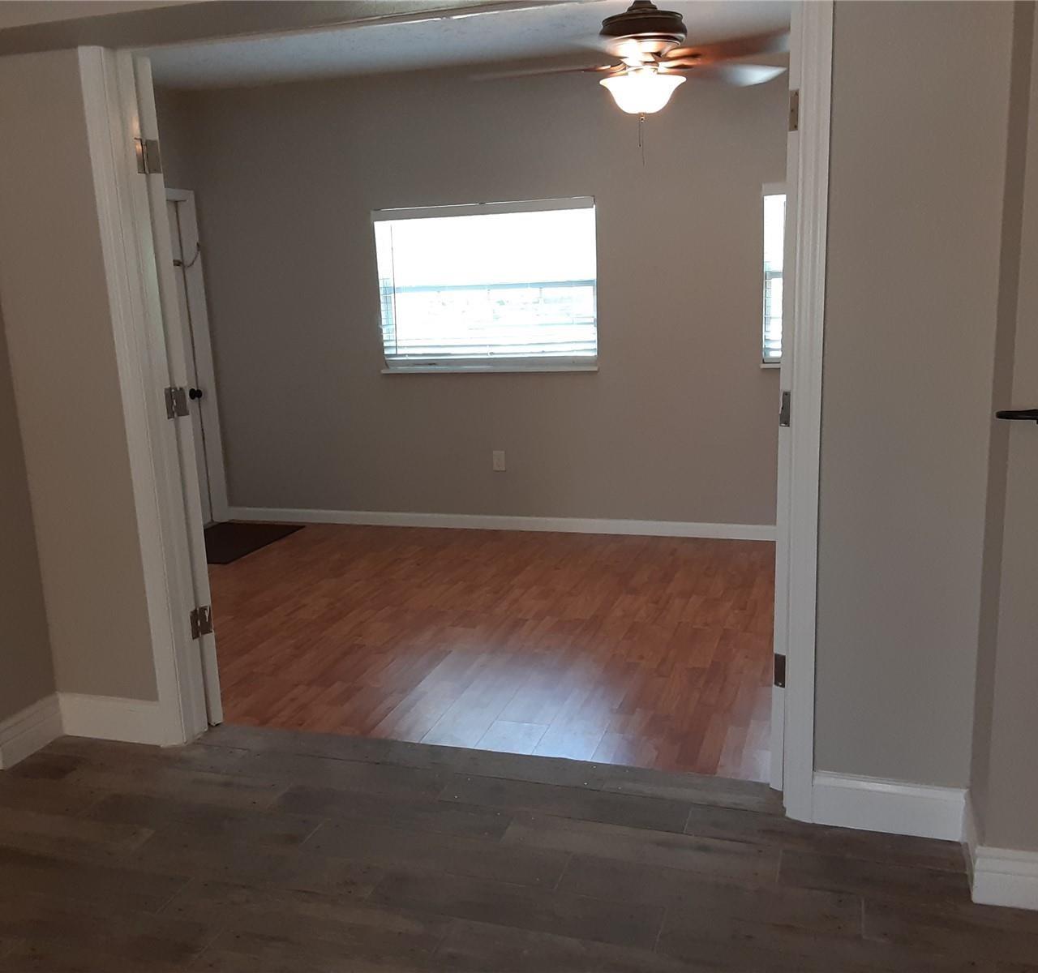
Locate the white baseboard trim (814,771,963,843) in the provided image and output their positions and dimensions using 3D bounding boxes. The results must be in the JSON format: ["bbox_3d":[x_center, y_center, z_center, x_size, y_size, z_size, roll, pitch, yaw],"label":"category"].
[{"bbox_3d":[0.917,0.791,2.521,0.352,0.142,0.018,2,13,17],"label":"white baseboard trim"}]

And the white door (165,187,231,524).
[{"bbox_3d":[-2.103,-0.653,5.833,0.080,2.050,0.970,2,13,17],"label":"white door"}]

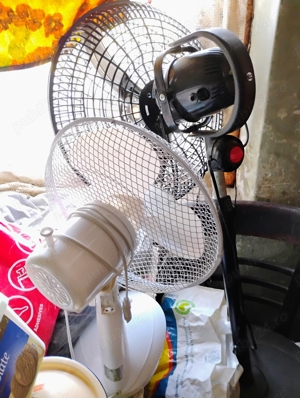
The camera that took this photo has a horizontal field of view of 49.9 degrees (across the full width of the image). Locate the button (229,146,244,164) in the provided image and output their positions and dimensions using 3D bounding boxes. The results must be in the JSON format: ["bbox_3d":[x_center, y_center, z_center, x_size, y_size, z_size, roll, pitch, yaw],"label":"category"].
[{"bbox_3d":[0.137,-0.072,0.518,0.027,0.027,0.010,-12,20,-17],"label":"button"}]

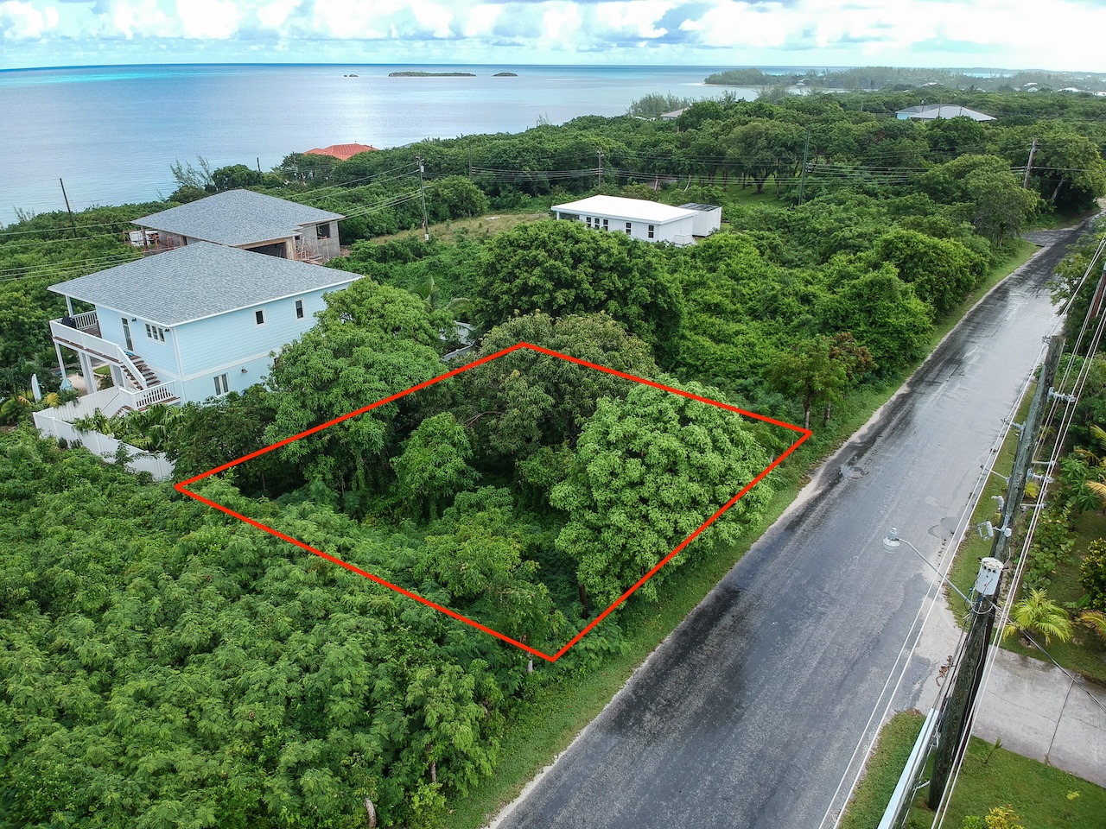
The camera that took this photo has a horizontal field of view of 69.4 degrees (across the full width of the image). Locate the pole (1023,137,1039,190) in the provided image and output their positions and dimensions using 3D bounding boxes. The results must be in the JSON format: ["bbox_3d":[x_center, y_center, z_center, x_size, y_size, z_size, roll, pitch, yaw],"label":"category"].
[{"bbox_3d":[43.037,-20.649,72.861,0.300,8.600,0.300,17,29,33],"label":"pole"}]

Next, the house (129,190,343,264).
[{"bbox_3d":[-29.035,-18.297,76.568,18.060,6.304,15.260,17,29,34],"label":"house"}]

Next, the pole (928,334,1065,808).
[{"bbox_3d":[8.170,3.483,14.942,0.340,10.374,0.340,17,29,33],"label":"pole"}]

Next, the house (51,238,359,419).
[{"bbox_3d":[-21.391,-6.550,49.480,13.020,8.159,13.888,17,29,33],"label":"house"}]

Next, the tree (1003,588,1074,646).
[{"bbox_3d":[13.304,5.318,21.654,1.800,1.600,1.800,17,29,33],"label":"tree"}]

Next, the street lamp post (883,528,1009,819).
[{"bbox_3d":[7.465,5.267,16.315,2.350,6.000,0.450,17,29,33],"label":"street lamp post"}]

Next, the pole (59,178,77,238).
[{"bbox_3d":[-60.740,-25.088,100.410,0.300,8.726,0.300,17,29,33],"label":"pole"}]

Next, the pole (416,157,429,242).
[{"bbox_3d":[-14.016,-22.882,87.176,0.300,9.727,0.300,17,29,33],"label":"pole"}]

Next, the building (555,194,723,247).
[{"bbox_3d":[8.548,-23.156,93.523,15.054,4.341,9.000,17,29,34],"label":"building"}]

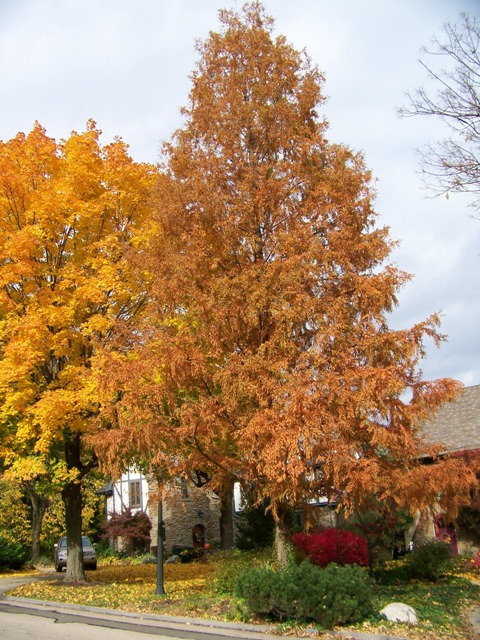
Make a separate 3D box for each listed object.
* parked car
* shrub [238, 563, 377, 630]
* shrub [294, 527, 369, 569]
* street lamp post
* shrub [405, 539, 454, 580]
[{"bbox_3d":[-7.965,11.279,31.294,1.850,1.632,4.650,4,-19,-16],"label":"parked car"},{"bbox_3d":[1.107,4.819,11.521,2.400,1.003,1.900,-3,-18,4],"label":"shrub"},{"bbox_3d":[3.085,7.953,22.440,2.650,1.370,2.100,-4,-19,6],"label":"shrub"},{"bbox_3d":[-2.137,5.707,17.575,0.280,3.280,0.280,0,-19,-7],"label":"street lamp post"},{"bbox_3d":[5.410,6.922,18.652,1.330,1.065,1.300,-7,-19,14],"label":"shrub"}]

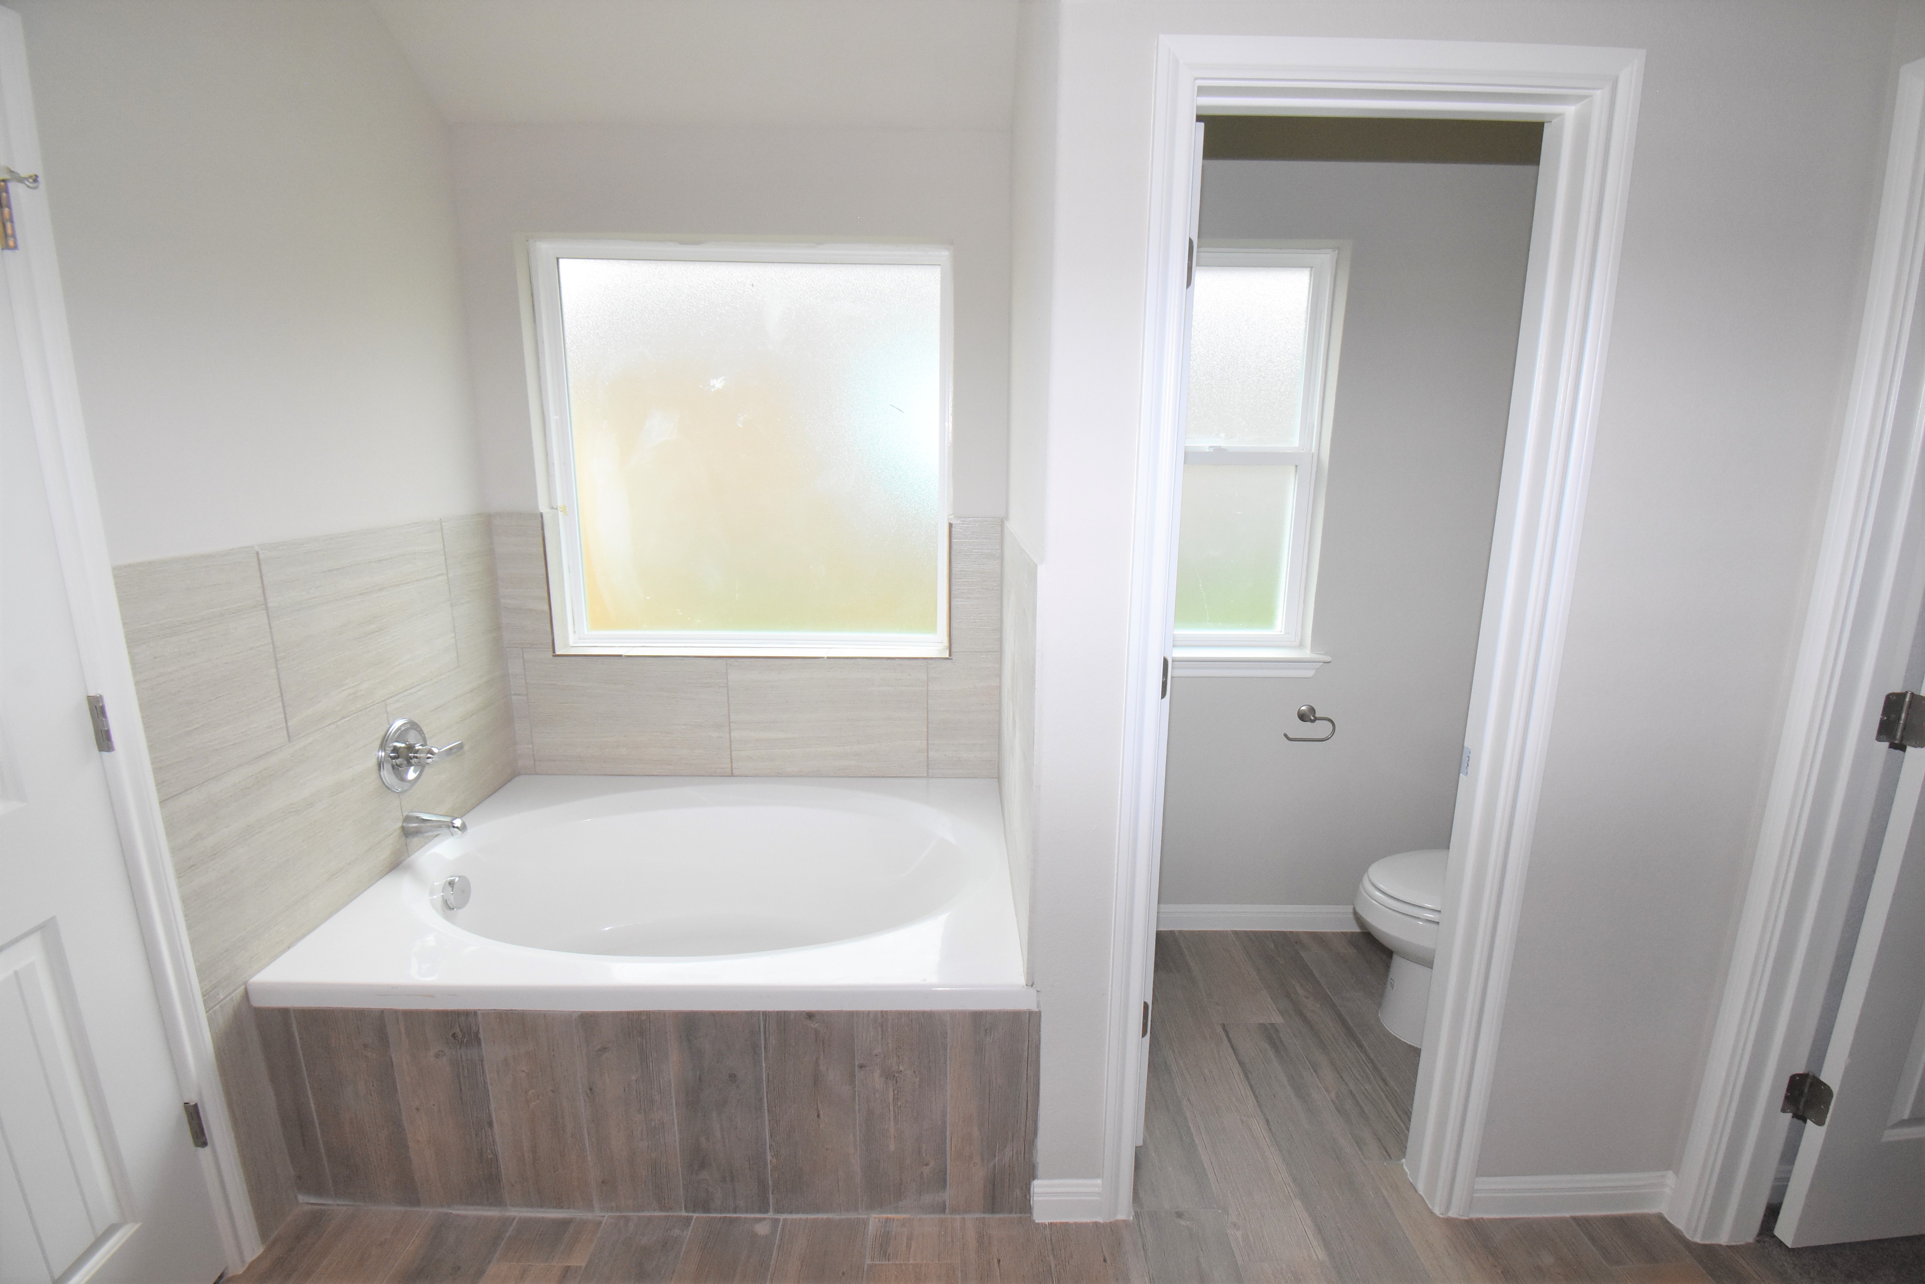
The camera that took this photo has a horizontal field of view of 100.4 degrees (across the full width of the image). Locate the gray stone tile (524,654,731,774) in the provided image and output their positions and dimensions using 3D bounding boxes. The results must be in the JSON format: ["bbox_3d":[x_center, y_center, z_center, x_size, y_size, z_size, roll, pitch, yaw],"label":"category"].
[{"bbox_3d":[-1.019,0.228,2.465,0.615,0.395,0.010,0,13,0],"label":"gray stone tile"}]

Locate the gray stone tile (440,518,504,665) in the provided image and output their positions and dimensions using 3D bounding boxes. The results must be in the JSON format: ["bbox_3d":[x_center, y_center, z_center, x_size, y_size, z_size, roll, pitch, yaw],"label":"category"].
[{"bbox_3d":[-1.385,-0.153,2.267,0.010,0.400,0.235,0,13,0],"label":"gray stone tile"}]

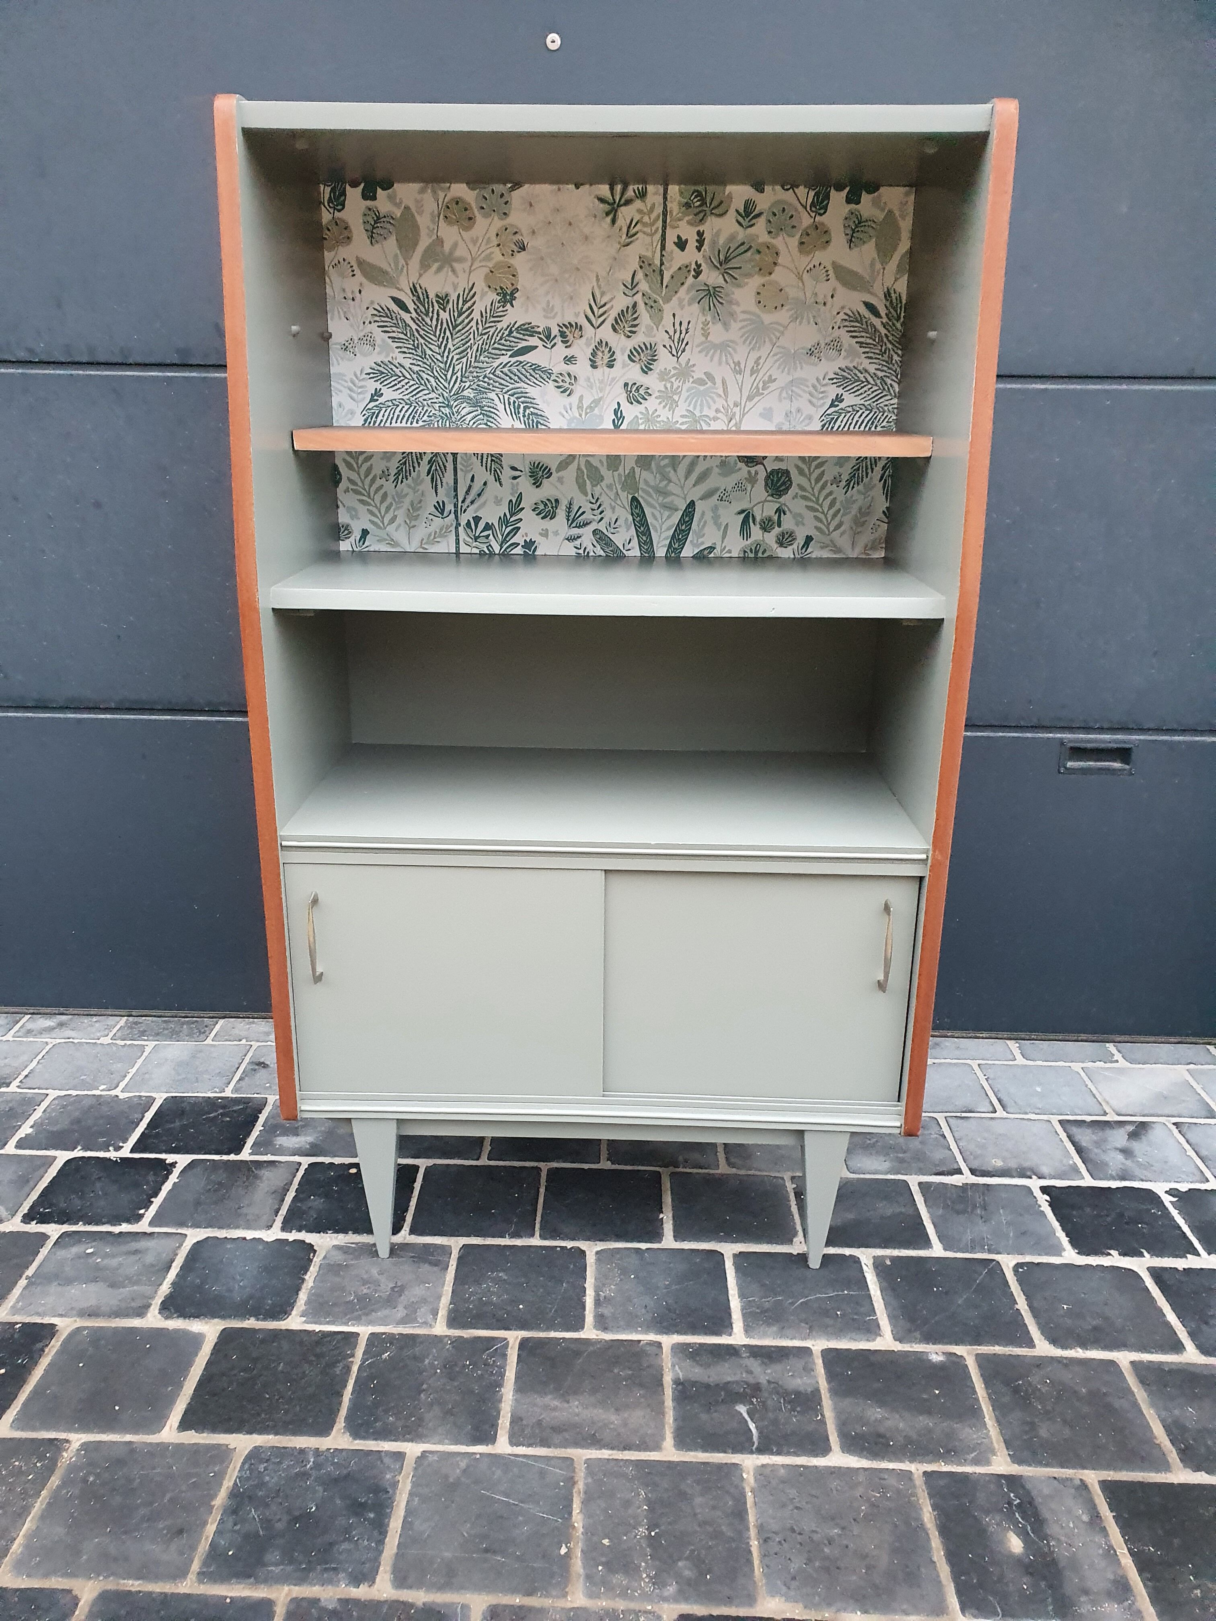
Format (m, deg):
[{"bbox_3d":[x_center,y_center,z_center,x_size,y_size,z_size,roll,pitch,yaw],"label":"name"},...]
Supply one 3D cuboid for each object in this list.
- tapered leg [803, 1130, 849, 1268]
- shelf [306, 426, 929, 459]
[{"bbox_3d":[0.251,0.451,1.447,0.052,0.196,0.036,1,19,1],"label":"tapered leg"},{"bbox_3d":[0.005,-0.427,1.408,0.686,0.021,0.194,1,19,1],"label":"shelf"}]

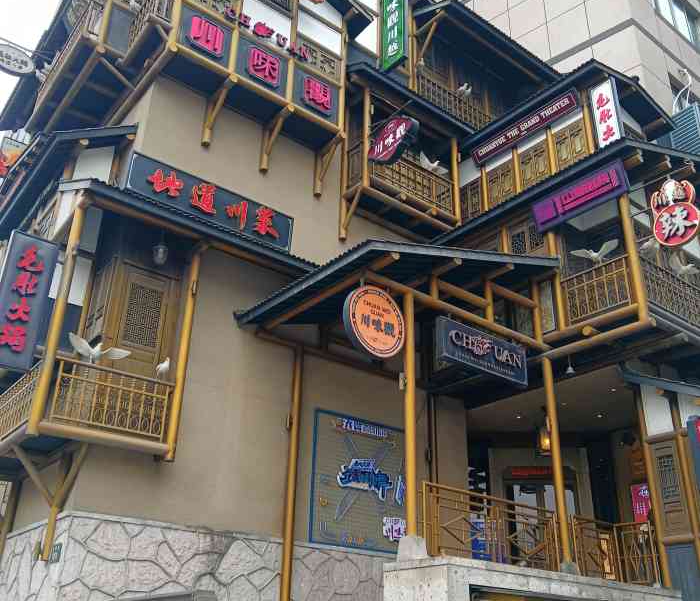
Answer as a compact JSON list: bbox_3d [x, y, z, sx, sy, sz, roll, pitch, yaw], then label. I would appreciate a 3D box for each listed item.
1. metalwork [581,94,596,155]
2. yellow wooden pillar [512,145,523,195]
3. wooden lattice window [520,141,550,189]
[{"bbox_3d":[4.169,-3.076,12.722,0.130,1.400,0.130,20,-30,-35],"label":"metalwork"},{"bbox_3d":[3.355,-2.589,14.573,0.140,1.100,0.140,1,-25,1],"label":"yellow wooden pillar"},{"bbox_3d":[3.788,-2.802,14.936,0.080,0.980,0.700,20,-30,-34],"label":"wooden lattice window"}]

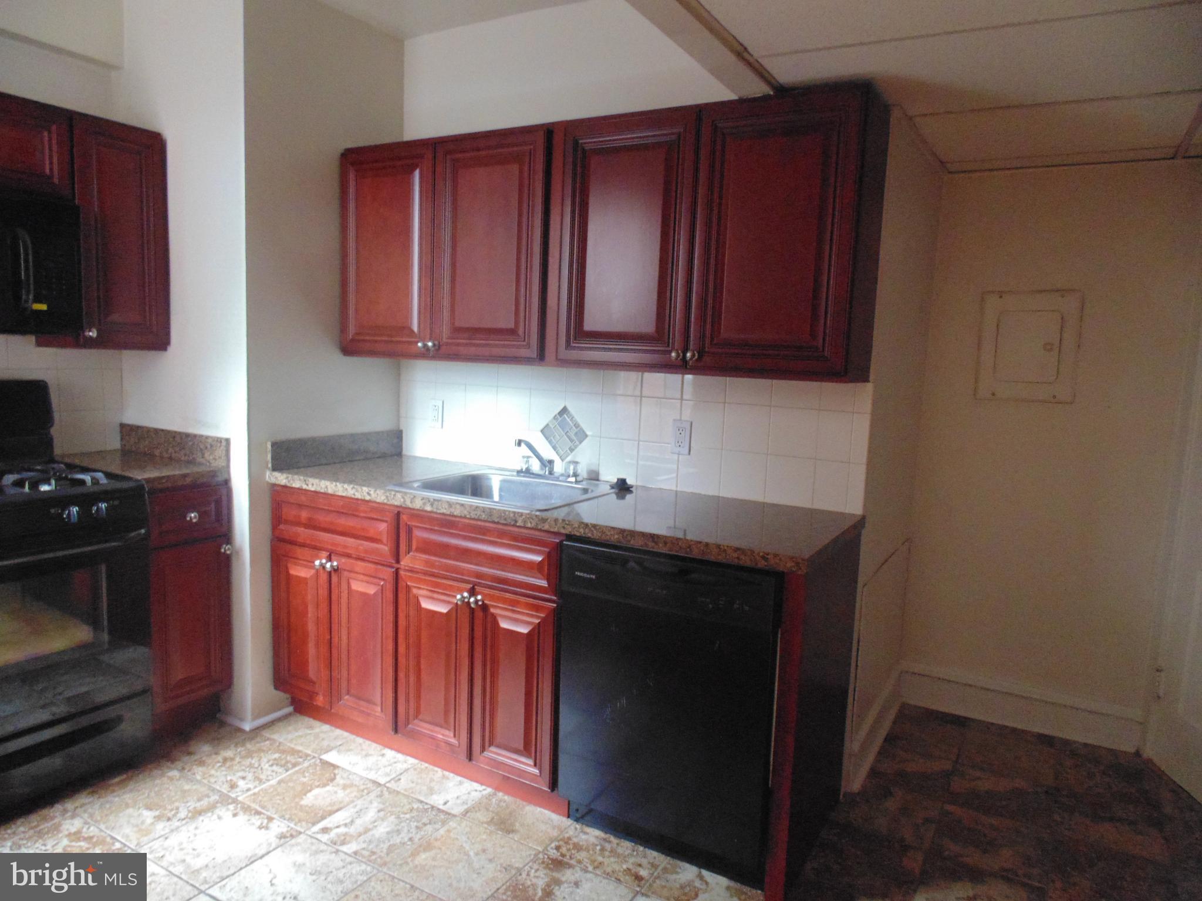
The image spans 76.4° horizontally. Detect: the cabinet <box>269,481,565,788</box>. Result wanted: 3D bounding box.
[{"bbox_3d":[-0.495,0.557,2.687,1.200,0.820,0.610,6,8,29],"label":"cabinet"}]

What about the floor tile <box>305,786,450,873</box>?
[{"bbox_3d":[-0.620,1.064,2.171,0.298,0.010,0.291,6,7,30],"label":"floor tile"}]

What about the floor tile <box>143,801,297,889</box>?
[{"bbox_3d":[-1.023,1.058,2.070,0.298,0.010,0.291,6,7,30],"label":"floor tile"}]

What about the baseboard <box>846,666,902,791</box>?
[{"bbox_3d":[1.018,0.990,2.798,0.030,0.160,0.800,6,8,31],"label":"baseboard"}]

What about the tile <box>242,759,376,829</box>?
[{"bbox_3d":[-0.876,1.037,2.319,0.298,0.010,0.291,6,7,30],"label":"tile"}]

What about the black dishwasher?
[{"bbox_3d":[0.289,0.668,2.254,0.605,0.865,0.590,6,8,29],"label":"black dishwasher"}]

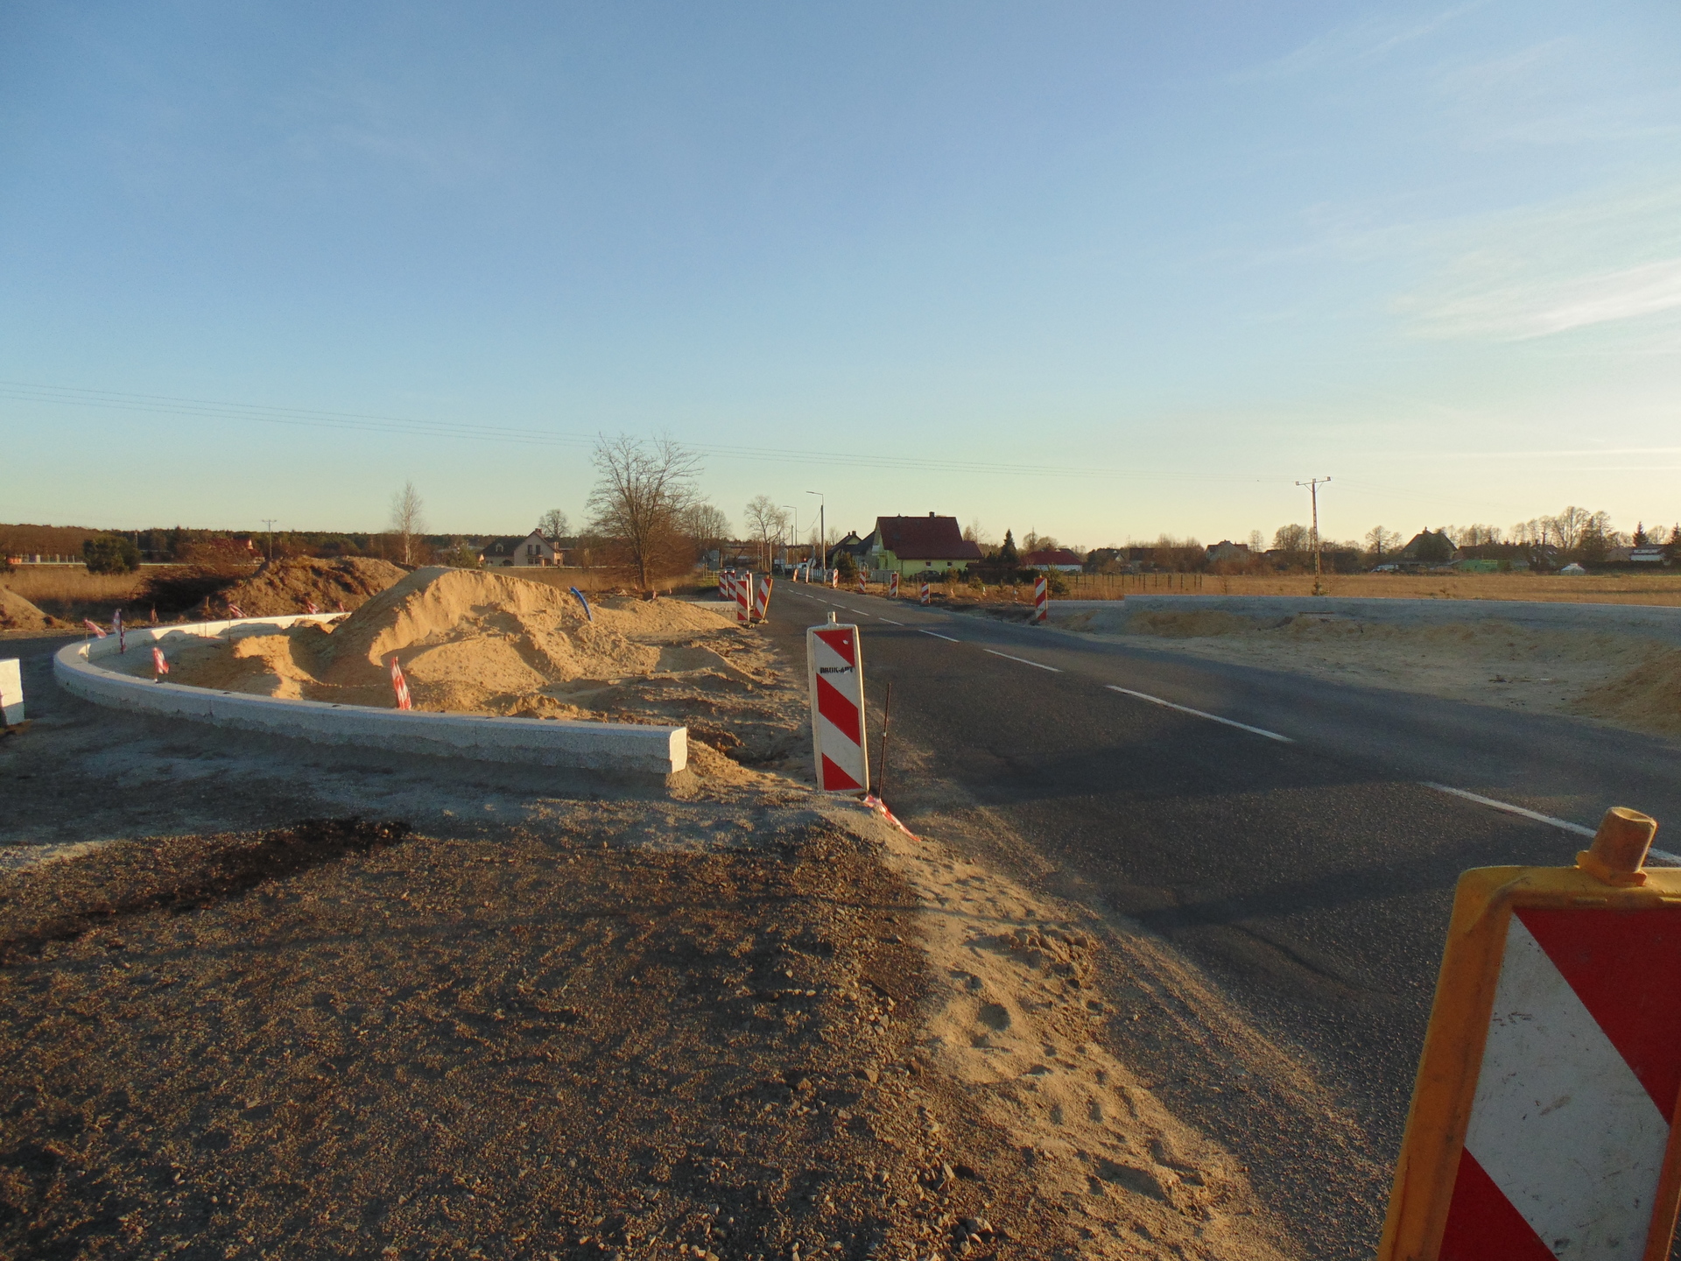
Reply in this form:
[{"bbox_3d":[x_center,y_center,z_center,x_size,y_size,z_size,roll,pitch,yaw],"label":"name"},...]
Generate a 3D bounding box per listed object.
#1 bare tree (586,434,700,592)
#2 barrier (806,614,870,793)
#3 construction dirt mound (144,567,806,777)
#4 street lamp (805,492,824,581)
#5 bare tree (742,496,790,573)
[{"bbox_3d":[-13.460,-8.031,73.000,7.700,10.800,7.500,0,3,0],"label":"bare tree"},{"bbox_3d":[-0.021,0.472,6.800,0.310,1.130,0.090,-3,4,7],"label":"barrier"},{"bbox_3d":[-3.800,-0.012,12.622,6.700,1.600,10.500,0,3,-6],"label":"construction dirt mound"},{"bbox_3d":[-2.274,-8.789,100.000,1.650,8.400,0.320,0,3,0],"label":"street lamp"},{"bbox_3d":[-15.627,-20.467,225.000,9.800,15.800,9.500,0,3,0],"label":"bare tree"}]

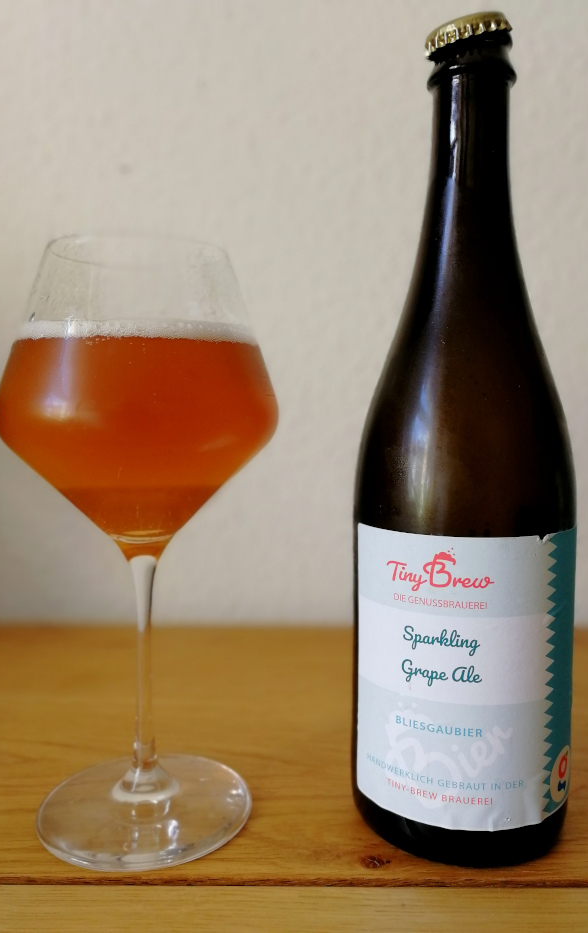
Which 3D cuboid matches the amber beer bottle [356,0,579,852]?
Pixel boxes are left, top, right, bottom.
[{"bbox_3d":[0.066,-0.013,0.283,0.085,0.300,0.085,2,5,23],"label":"amber beer bottle"}]

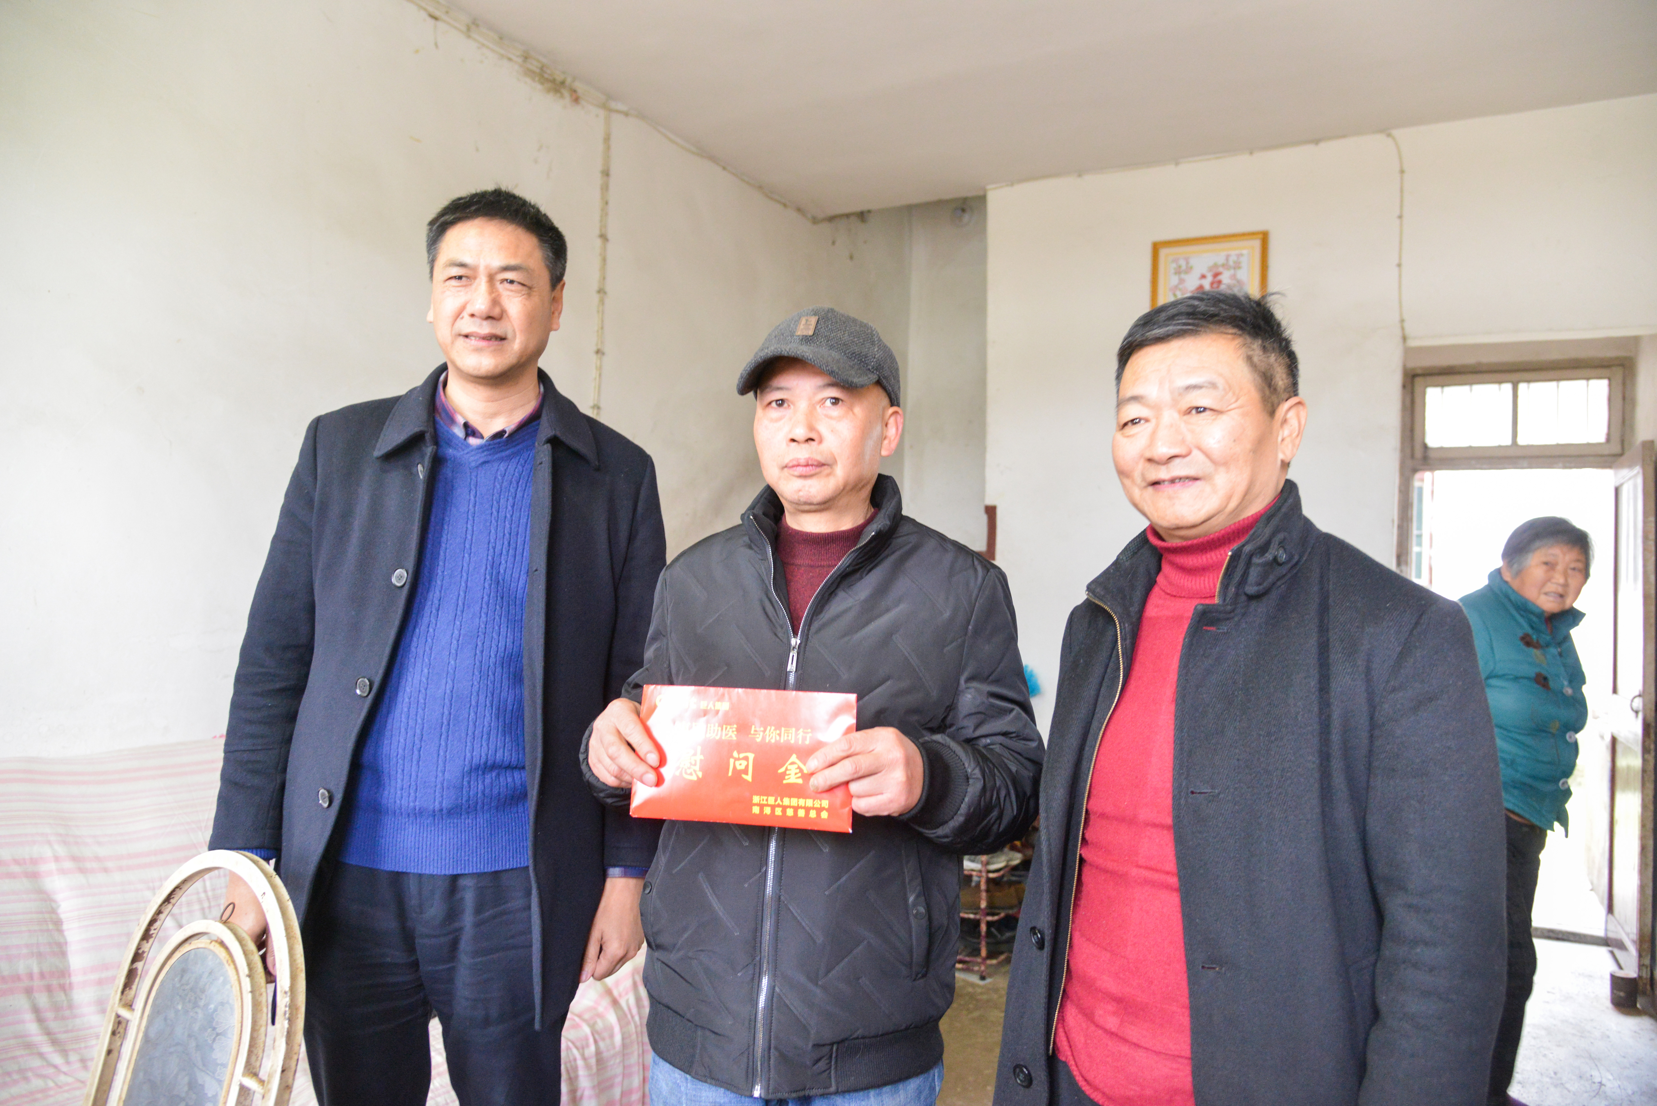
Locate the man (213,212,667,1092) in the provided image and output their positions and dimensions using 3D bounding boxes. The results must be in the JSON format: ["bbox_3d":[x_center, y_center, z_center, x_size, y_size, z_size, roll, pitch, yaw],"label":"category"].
[{"bbox_3d":[-0.517,0.400,1.437,0.580,1.750,0.380,2,-1,-6],"label":"man"}]

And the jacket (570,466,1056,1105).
[{"bbox_3d":[-0.029,0.267,1.325,0.570,0.720,0.420,1,-1,15],"label":"jacket"}]

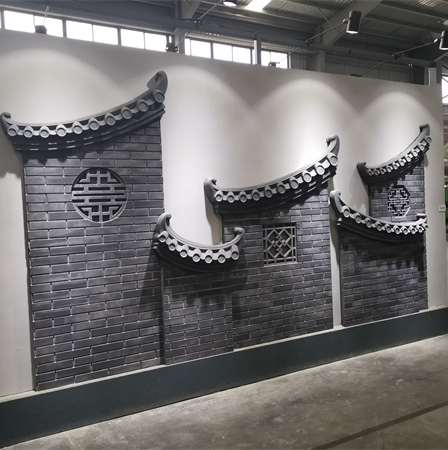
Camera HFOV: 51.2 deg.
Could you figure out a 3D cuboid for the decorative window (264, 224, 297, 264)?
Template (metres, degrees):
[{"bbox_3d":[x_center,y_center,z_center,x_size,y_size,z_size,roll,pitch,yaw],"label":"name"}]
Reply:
[{"bbox_3d":[0.527,0.176,4.365,0.370,0.370,0.040,-3,2,-28],"label":"decorative window"}]

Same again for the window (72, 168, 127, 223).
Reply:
[{"bbox_3d":[-0.924,-0.221,3.502,0.400,0.400,0.040,-3,2,-28],"label":"window"}]

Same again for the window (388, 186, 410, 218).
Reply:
[{"bbox_3d":[1.909,-0.255,5.093,0.335,0.345,0.040,-3,2,-28],"label":"window"}]

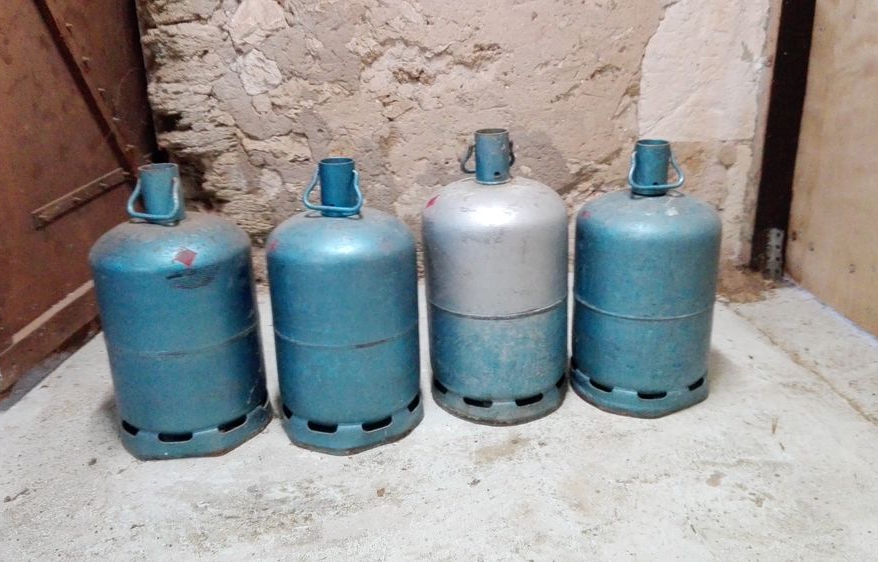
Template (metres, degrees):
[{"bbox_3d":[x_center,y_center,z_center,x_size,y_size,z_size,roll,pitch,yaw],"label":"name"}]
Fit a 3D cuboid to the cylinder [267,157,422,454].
[{"bbox_3d":[-0.201,0.031,1.525,0.316,0.571,0.316,-2,19,0],"label":"cylinder"}]

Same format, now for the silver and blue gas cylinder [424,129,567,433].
[{"bbox_3d":[0.134,-0.026,1.600,0.316,0.606,0.316,-3,19,0],"label":"silver and blue gas cylinder"}]

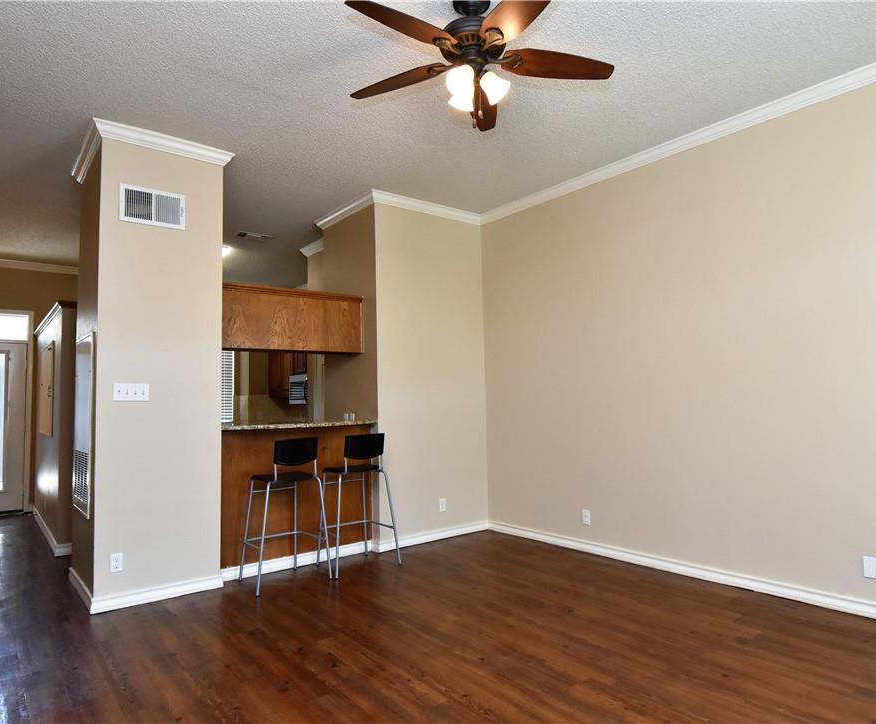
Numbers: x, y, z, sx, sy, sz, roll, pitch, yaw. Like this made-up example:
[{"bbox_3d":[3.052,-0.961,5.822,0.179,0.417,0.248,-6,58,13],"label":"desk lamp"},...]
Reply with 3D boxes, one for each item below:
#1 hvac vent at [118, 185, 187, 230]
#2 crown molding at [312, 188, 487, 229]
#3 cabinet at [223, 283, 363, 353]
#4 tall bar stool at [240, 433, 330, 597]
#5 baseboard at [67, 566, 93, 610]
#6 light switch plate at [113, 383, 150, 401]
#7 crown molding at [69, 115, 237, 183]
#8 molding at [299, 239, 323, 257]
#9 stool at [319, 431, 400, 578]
[{"bbox_3d":[-1.935,-1.046,3.684,0.400,0.245,0.020,2,-5,-37],"label":"hvac vent"},{"bbox_3d":[-0.407,-1.395,5.462,1.230,0.100,1.100,2,-5,-39],"label":"crown molding"},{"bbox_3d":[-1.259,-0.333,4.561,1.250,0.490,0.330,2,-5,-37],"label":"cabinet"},{"bbox_3d":[-1.115,1.061,3.941,0.510,1.015,0.430,2,-5,-39],"label":"tall bar stool"},{"bbox_3d":[-2.424,1.537,3.691,0.018,0.090,0.950,2,-5,-40],"label":"baseboard"},{"bbox_3d":[-1.997,0.198,3.538,0.205,0.112,0.010,2,-5,-37],"label":"light switch plate"},{"bbox_3d":[-2.174,-1.448,4.113,0.900,0.095,1.060,2,-5,-39],"label":"crown molding"},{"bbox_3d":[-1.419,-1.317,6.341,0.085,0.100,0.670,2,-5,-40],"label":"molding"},{"bbox_3d":[-0.626,1.070,4.244,0.510,1.015,0.430,2,-5,-39],"label":"stool"}]

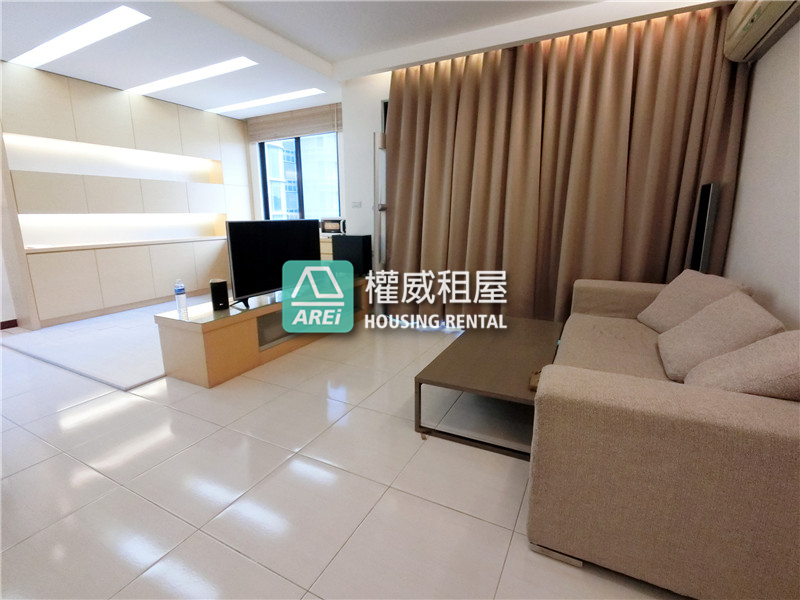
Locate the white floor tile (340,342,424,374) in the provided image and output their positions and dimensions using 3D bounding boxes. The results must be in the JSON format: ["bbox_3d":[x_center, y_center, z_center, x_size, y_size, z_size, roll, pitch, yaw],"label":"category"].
[{"bbox_3d":[-0.139,0.469,2.950,0.500,0.013,0.500,6,14,27],"label":"white floor tile"}]

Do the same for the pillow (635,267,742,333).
[{"bbox_3d":[1.845,0.038,2.390,0.160,0.454,0.509,33,18,-9],"label":"pillow"}]

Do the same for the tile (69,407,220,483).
[{"bbox_3d":[-1.310,0.730,1.930,0.515,0.012,0.515,6,14,26],"label":"tile"}]

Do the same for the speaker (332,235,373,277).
[{"bbox_3d":[-0.568,-0.525,4.428,0.413,0.474,0.209,6,13,27],"label":"speaker"}]

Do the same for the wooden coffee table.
[{"bbox_3d":[0.660,0.442,2.344,0.581,0.337,1.428,6,13,27],"label":"wooden coffee table"}]

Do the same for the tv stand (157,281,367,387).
[{"bbox_3d":[-1.034,0.165,3.410,0.479,0.451,2.040,6,13,27],"label":"tv stand"}]

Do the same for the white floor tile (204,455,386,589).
[{"bbox_3d":[-0.378,0.801,1.423,0.500,0.013,0.500,6,14,27],"label":"white floor tile"}]

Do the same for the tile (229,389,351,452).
[{"bbox_3d":[-0.618,0.682,2.150,0.515,0.012,0.515,6,14,26],"label":"tile"}]

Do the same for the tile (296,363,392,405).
[{"bbox_3d":[-0.367,0.565,2.516,0.500,0.013,0.500,6,14,27],"label":"tile"}]

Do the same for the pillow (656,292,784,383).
[{"bbox_3d":[1.569,0.177,1.871,0.160,0.454,0.509,45,31,1],"label":"pillow"}]

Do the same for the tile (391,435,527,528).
[{"bbox_3d":[0.300,0.780,1.694,0.515,0.012,0.515,6,14,26],"label":"tile"}]

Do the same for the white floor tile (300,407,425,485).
[{"bbox_3d":[-0.159,0.731,1.922,0.515,0.012,0.515,6,14,26],"label":"white floor tile"}]

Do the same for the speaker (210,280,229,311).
[{"bbox_3d":[-1.344,-0.036,2.752,0.103,0.206,0.122,-7,14,-29],"label":"speaker"}]

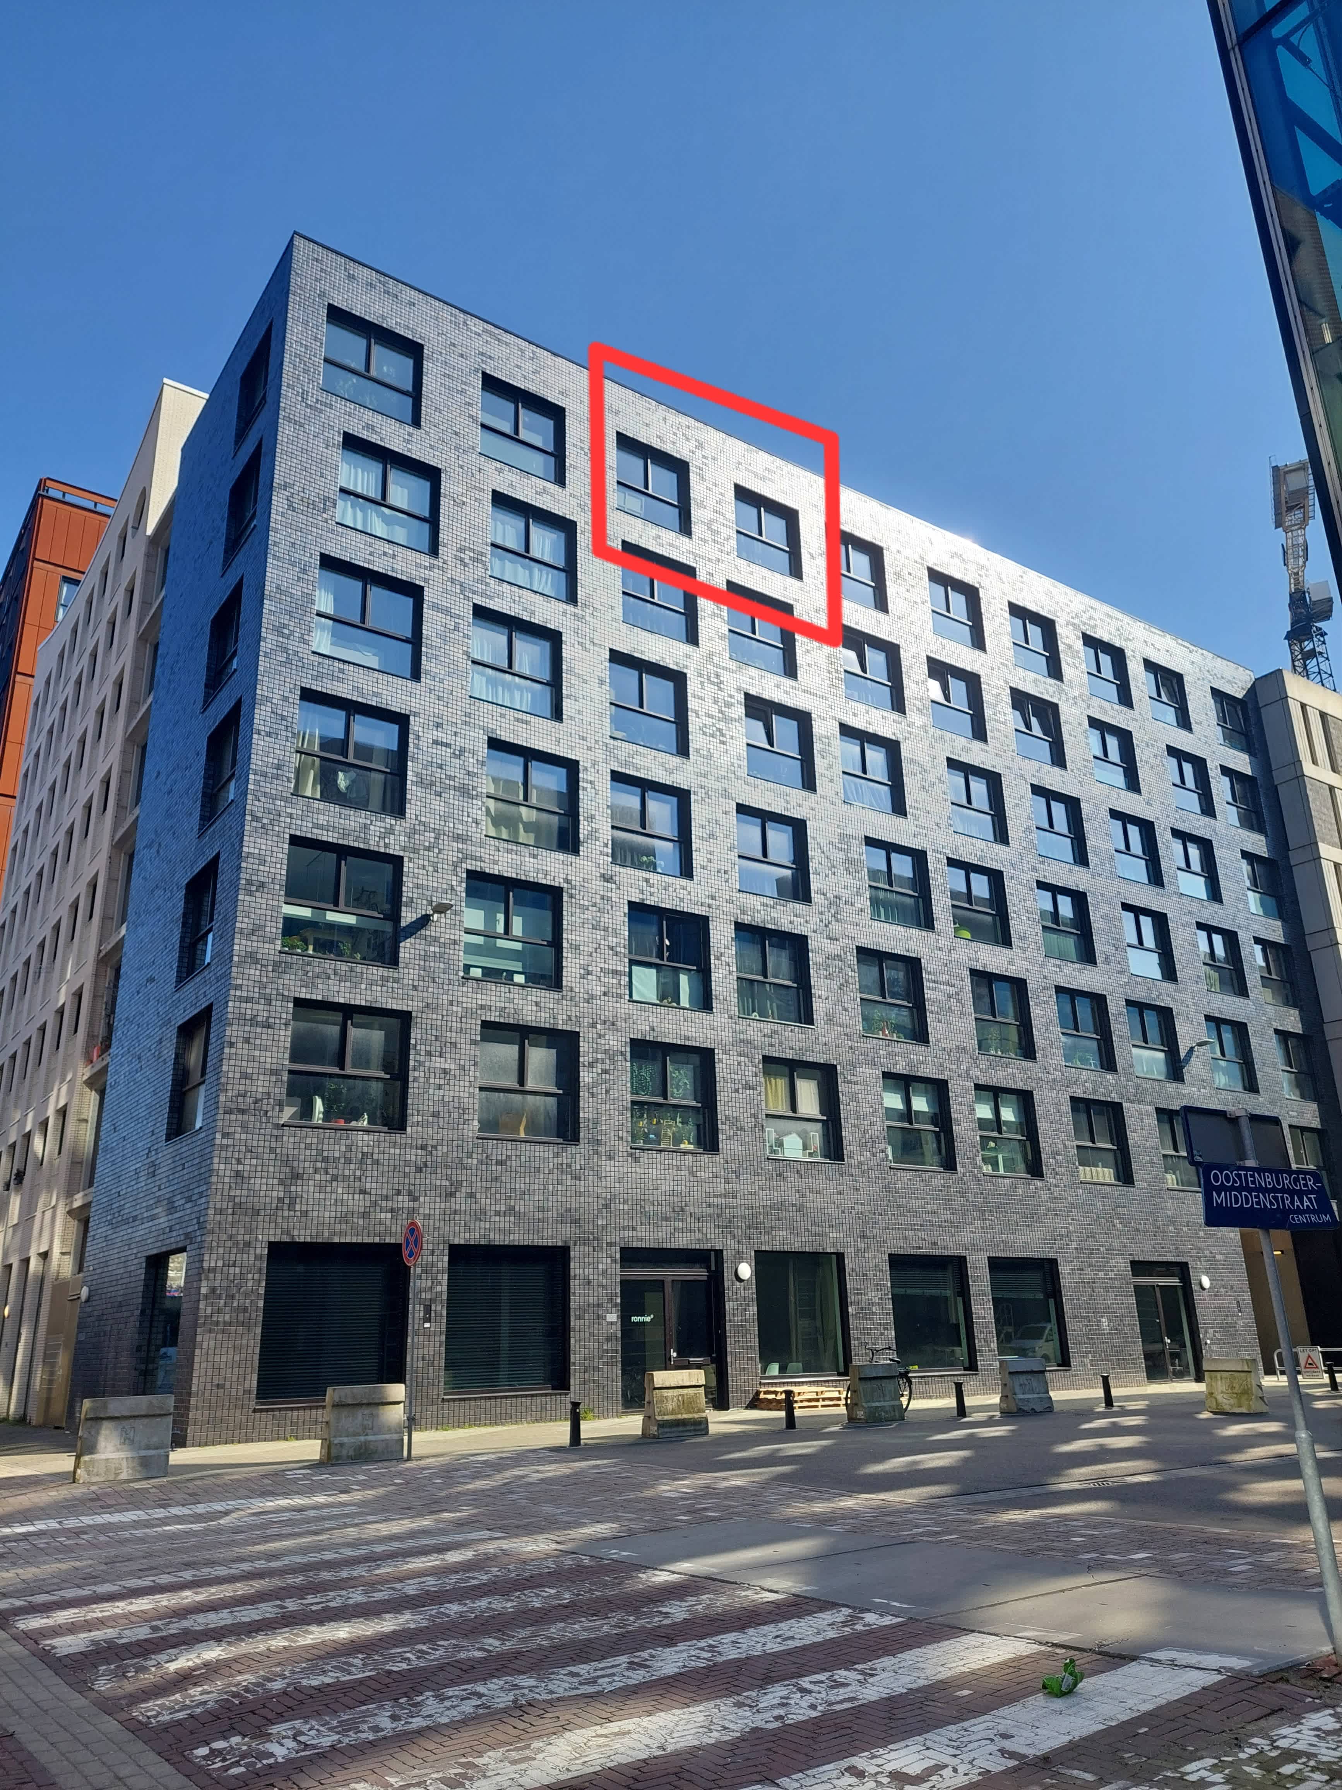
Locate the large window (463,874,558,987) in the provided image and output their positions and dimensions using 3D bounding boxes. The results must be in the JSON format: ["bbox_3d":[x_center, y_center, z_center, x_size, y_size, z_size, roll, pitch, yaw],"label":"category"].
[{"bbox_3d":[-3.141,0.771,25.486,2.150,2.130,0.250,12,-23,-34],"label":"large window"}]

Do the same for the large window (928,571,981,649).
[{"bbox_3d":[8.360,-8.385,38.204,2.220,2.220,0.200,12,-23,-33],"label":"large window"}]

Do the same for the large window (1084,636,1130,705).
[{"bbox_3d":[13.744,-7.012,40.894,2.040,2.040,0.200,12,-23,-33],"label":"large window"}]

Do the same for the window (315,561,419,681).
[{"bbox_3d":[-6.060,-5.454,25.821,2.140,2.150,0.220,12,-22,-33],"label":"window"}]

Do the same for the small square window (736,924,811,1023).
[{"bbox_3d":[2.266,1.895,29.531,2.202,2.212,0.250,12,-23,-33],"label":"small square window"}]

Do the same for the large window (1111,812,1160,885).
[{"bbox_3d":[14.017,-1.323,39.227,2.140,2.150,0.220,12,-22,-33],"label":"large window"}]

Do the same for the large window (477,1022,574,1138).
[{"bbox_3d":[-2.753,3.648,24.755,2.150,2.130,0.250,12,-23,-34],"label":"large window"}]

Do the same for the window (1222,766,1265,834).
[{"bbox_3d":[19.032,-3.051,43.200,2.148,2.137,0.250,11,-22,-33],"label":"window"}]

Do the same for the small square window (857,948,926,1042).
[{"bbox_3d":[5.422,2.546,32.115,2.220,2.220,0.200,12,-23,-33],"label":"small square window"}]

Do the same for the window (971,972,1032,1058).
[{"bbox_3d":[8.550,3.183,33.720,2.202,2.212,0.250,12,-23,-33],"label":"window"}]

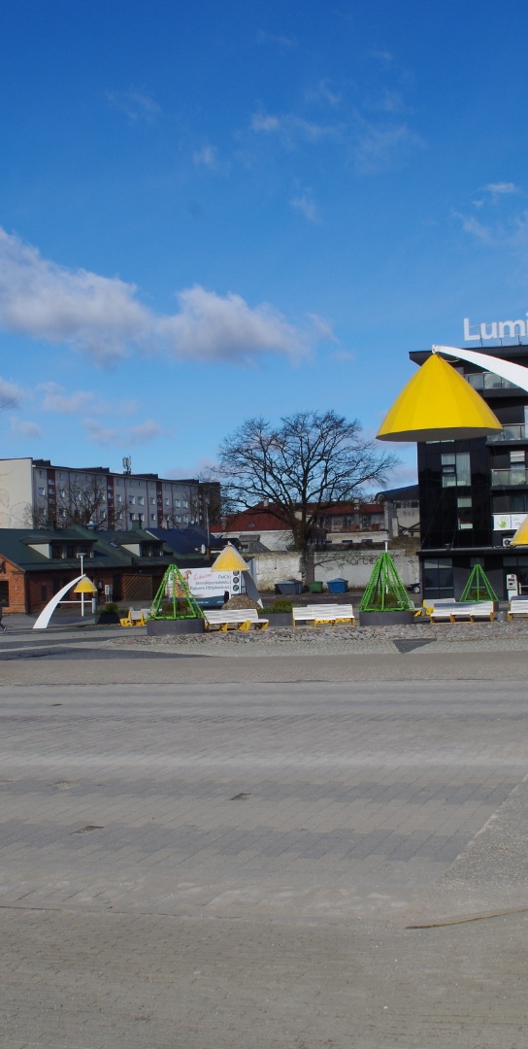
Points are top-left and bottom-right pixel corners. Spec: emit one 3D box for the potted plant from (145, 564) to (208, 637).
[{"bbox_3d":[-3.000,2.539,40.200,2.000,2.350,2.000,-2,-1,0],"label":"potted plant"}]

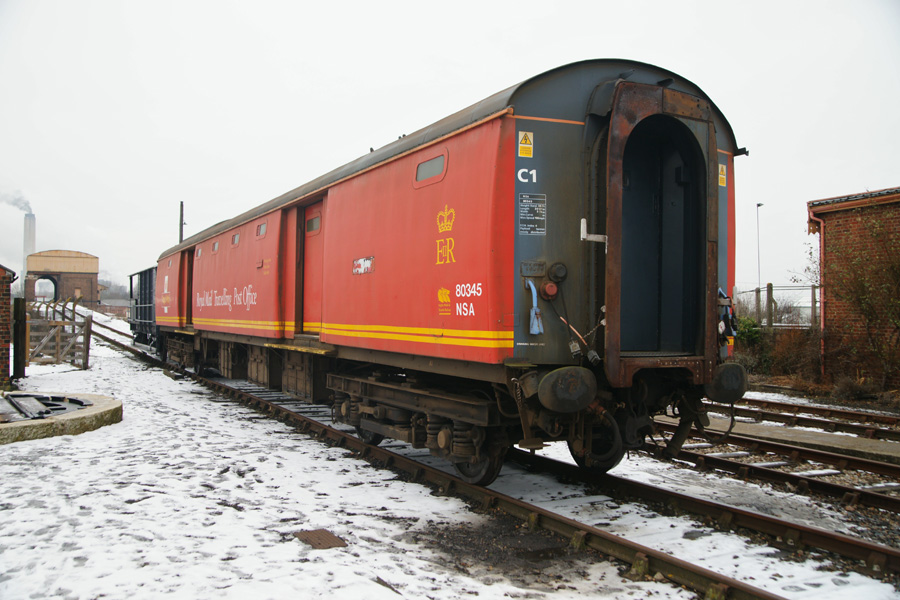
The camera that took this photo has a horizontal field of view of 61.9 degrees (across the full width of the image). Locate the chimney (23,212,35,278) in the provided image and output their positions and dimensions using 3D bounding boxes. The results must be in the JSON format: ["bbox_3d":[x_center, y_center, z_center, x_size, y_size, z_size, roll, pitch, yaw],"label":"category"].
[{"bbox_3d":[-841.000,-69.700,1500.000,21.000,200.000,21.000,1,-2,-29],"label":"chimney"}]

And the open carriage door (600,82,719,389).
[{"bbox_3d":[1.754,-0.522,6.415,1.280,2.480,0.220,1,-2,-29],"label":"open carriage door"}]

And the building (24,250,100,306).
[{"bbox_3d":[-65.800,-2.500,127.300,10.500,10.900,12.000,1,-2,-28],"label":"building"}]

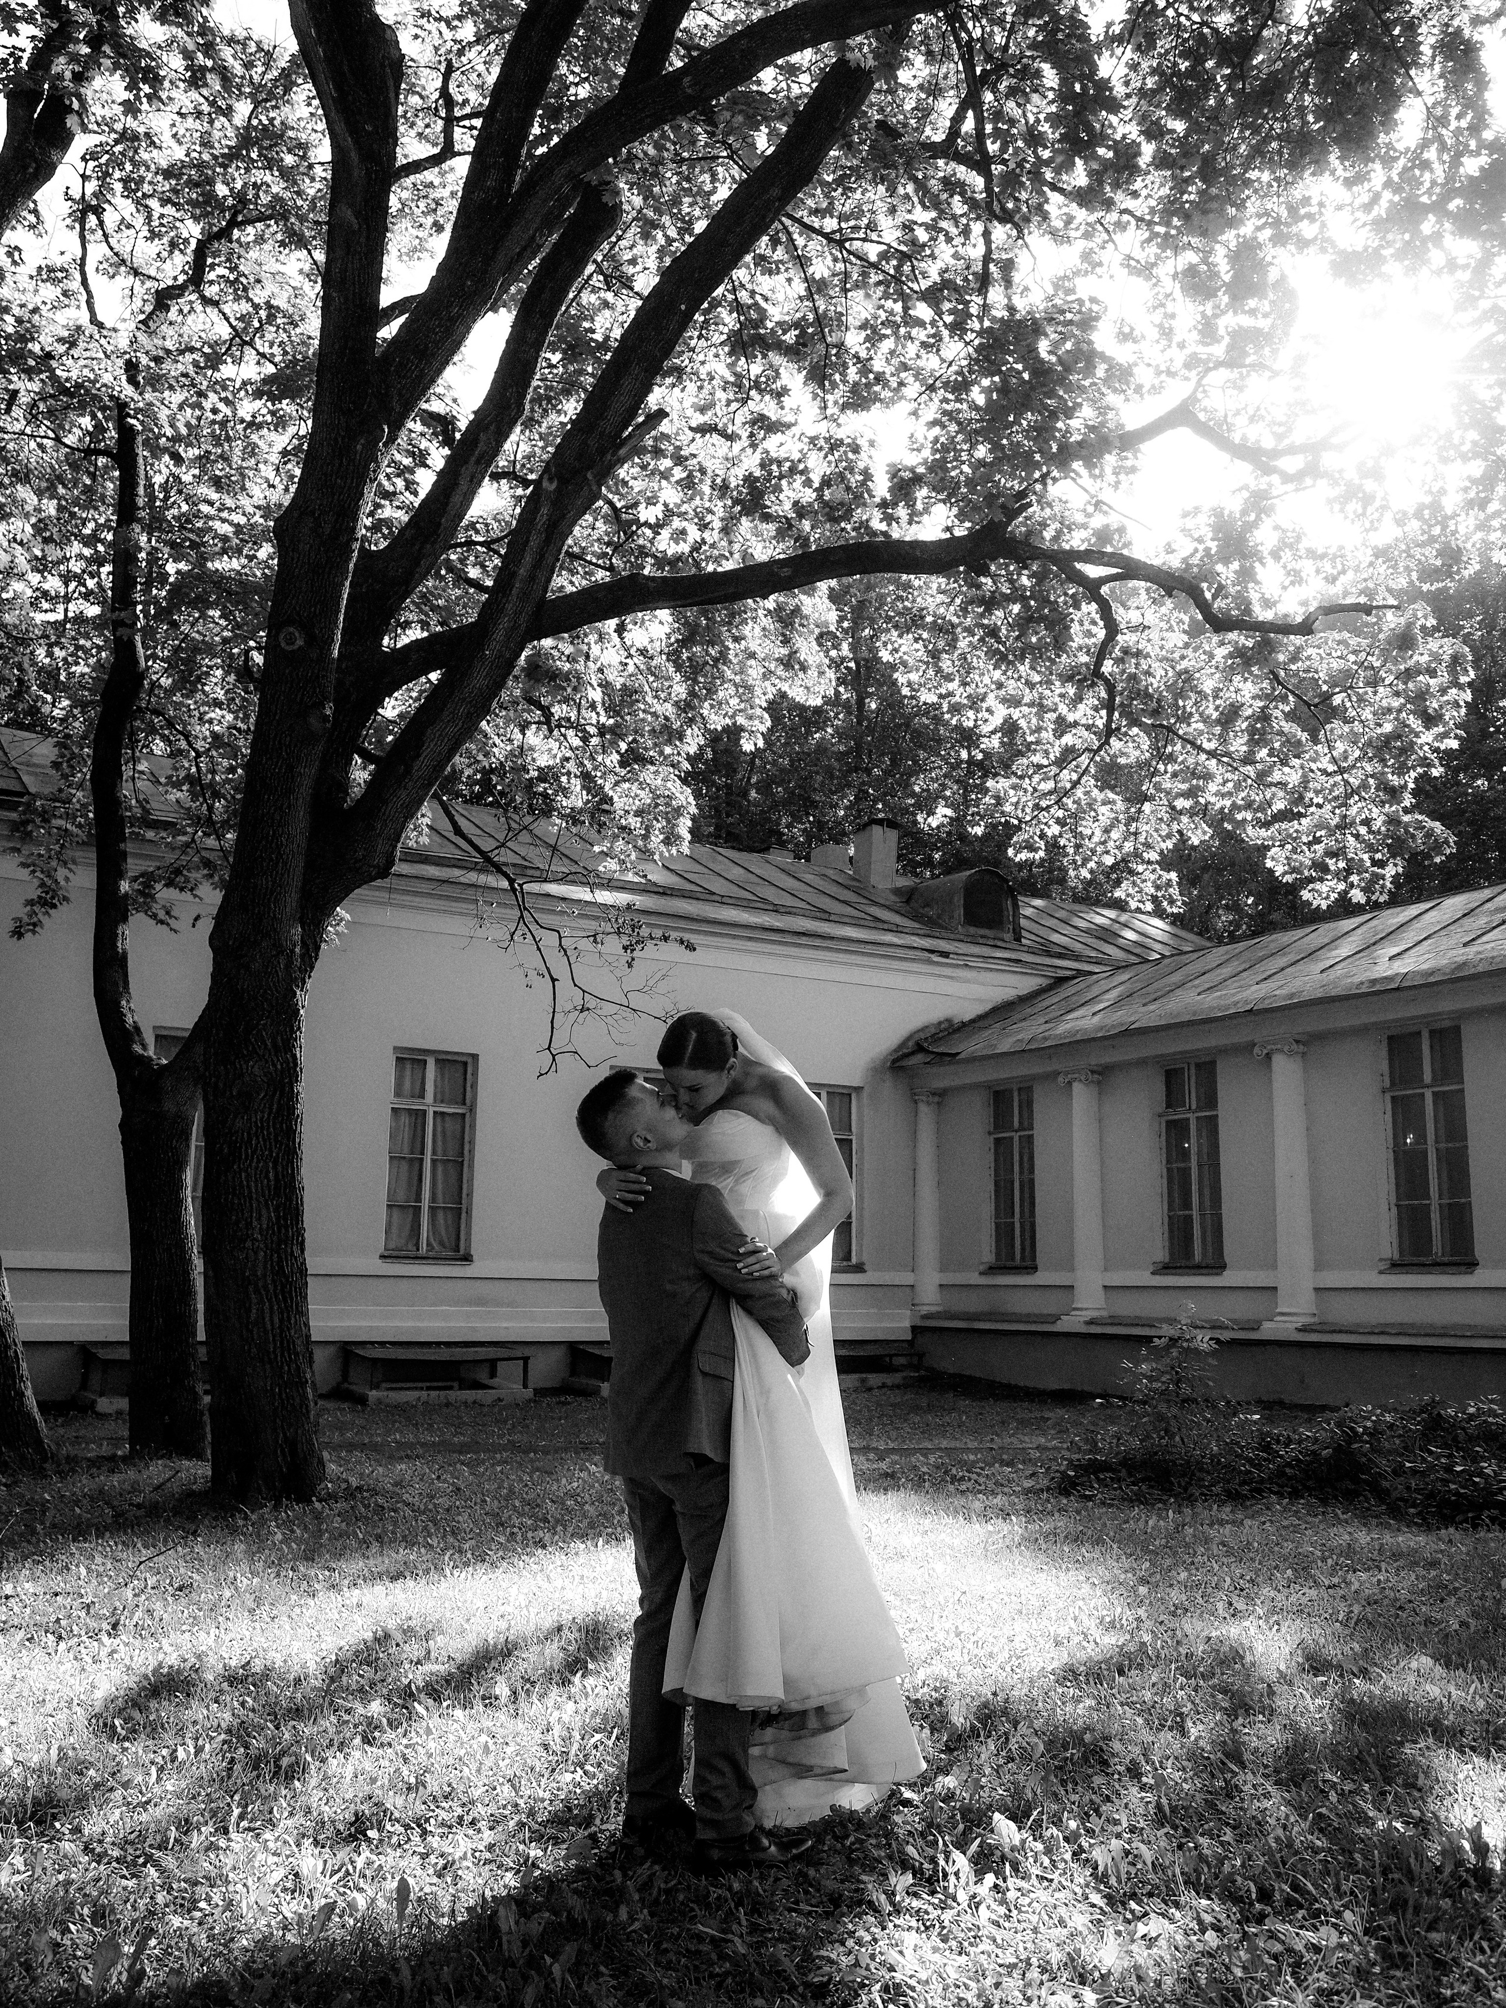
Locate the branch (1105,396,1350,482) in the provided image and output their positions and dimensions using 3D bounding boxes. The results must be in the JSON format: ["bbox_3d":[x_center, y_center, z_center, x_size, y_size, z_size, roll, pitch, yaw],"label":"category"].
[{"bbox_3d":[3.126,-3.737,11.500,1.550,0.580,0.500,1,-10,0],"label":"branch"}]

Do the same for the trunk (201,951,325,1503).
[{"bbox_3d":[-3.038,1.371,10.750,0.700,3.380,0.680,-3,-9,0],"label":"trunk"}]

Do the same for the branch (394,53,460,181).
[{"bbox_3d":[-2.222,-6.030,11.850,0.480,0.870,0.300,1,-10,0],"label":"branch"}]

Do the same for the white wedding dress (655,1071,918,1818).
[{"bbox_3d":[0.098,1.086,4.250,0.680,1.730,0.580,6,-11,-29],"label":"white wedding dress"}]

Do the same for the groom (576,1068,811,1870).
[{"bbox_3d":[-0.136,1.046,4.020,0.540,1.760,0.520,7,-11,-32],"label":"groom"}]

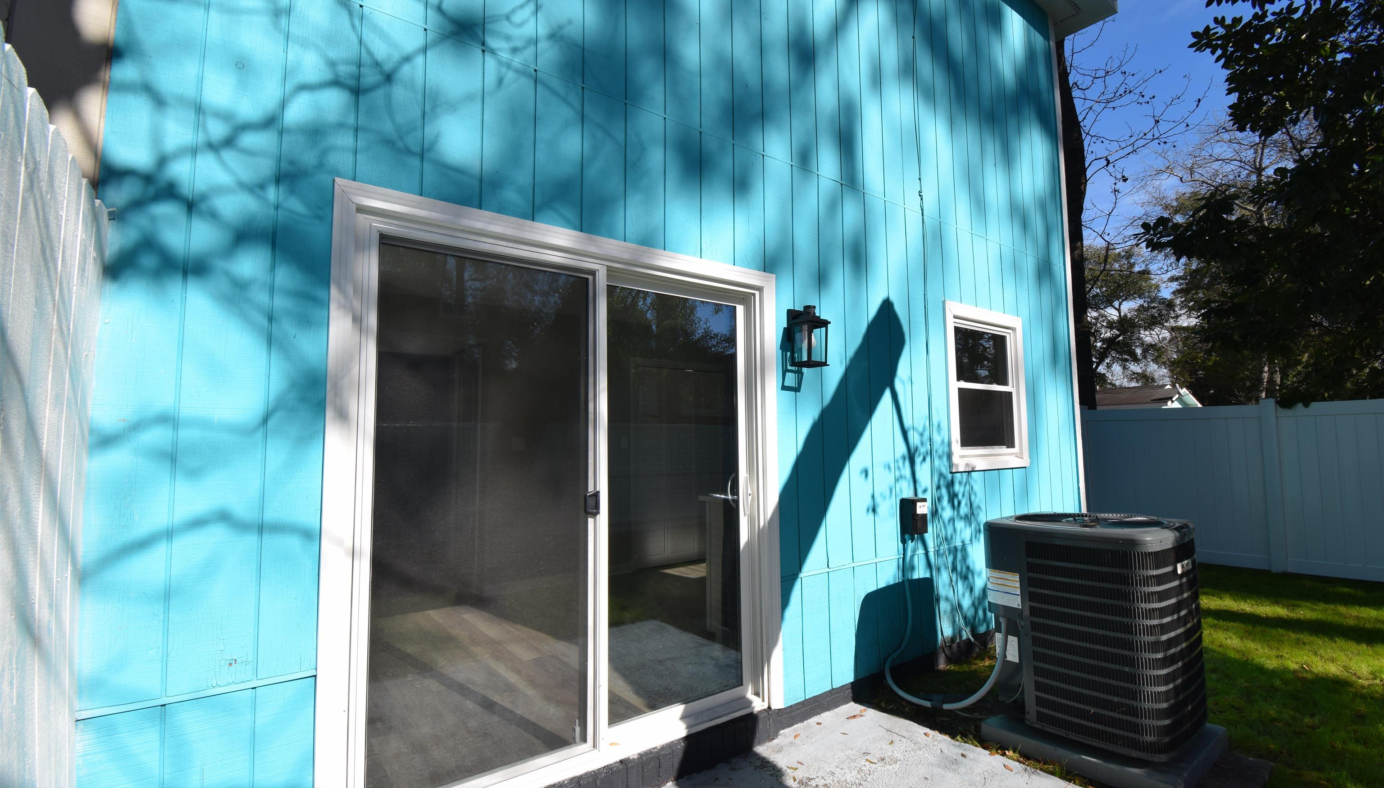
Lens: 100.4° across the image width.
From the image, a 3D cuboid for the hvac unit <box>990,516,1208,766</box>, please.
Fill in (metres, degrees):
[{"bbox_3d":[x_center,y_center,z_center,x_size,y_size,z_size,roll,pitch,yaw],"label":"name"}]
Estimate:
[{"bbox_3d":[1.998,1.115,2.878,0.730,0.935,0.730,3,-6,-38],"label":"hvac unit"}]

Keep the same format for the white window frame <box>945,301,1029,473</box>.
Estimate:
[{"bbox_3d":[2.110,-0.032,4.168,1.070,1.150,0.100,3,-6,-35],"label":"white window frame"}]

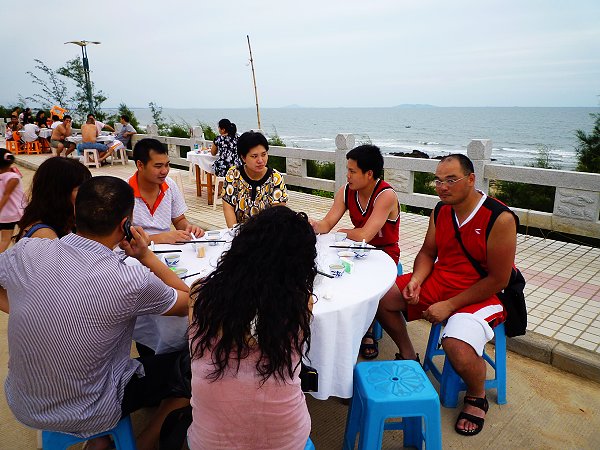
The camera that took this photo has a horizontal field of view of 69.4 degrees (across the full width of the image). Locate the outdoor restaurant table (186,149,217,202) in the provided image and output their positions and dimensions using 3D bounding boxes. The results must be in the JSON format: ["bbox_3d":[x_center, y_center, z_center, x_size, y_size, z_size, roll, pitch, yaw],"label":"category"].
[{"bbox_3d":[-1.120,-0.784,6.883,1.200,0.750,1.200,-7,17,-26],"label":"outdoor restaurant table"}]

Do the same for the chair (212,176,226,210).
[{"bbox_3d":[-1.030,-0.475,6.292,0.360,0.460,0.360,-2,15,-9],"label":"chair"}]

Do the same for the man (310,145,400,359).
[{"bbox_3d":[0.461,0.144,2.896,0.640,1.320,0.560,-11,18,-35],"label":"man"}]

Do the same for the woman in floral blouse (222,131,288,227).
[{"bbox_3d":[-0.260,0.091,2.820,0.520,1.360,0.700,-2,15,-9],"label":"woman in floral blouse"}]

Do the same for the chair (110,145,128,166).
[{"bbox_3d":[-4.910,-1.886,11.859,0.350,0.460,0.350,-3,15,-11],"label":"chair"}]

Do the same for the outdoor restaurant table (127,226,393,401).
[{"bbox_3d":[-0.227,0.552,2.466,1.480,0.760,1.440,0,15,0],"label":"outdoor restaurant table"}]

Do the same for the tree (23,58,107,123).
[{"bbox_3d":[-9.600,-4.948,17.827,3.300,3.500,3.000,-8,17,-26],"label":"tree"}]

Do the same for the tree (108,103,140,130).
[{"bbox_3d":[-6.469,-3.571,16.116,1.250,1.930,1.250,-7,16,-24],"label":"tree"}]

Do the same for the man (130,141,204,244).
[{"bbox_3d":[-0.740,0.194,2.475,0.550,1.330,0.750,-12,19,-38],"label":"man"}]

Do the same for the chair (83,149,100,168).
[{"bbox_3d":[-5.509,-1.779,11.473,0.350,0.460,0.350,-3,15,-11],"label":"chair"}]

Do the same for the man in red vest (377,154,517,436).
[{"bbox_3d":[0.772,0.300,2.286,0.640,1.330,0.640,-14,20,-42],"label":"man in red vest"}]

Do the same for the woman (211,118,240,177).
[{"bbox_3d":[-1.070,-0.892,6.284,0.500,1.270,0.700,-6,16,-23],"label":"woman"}]

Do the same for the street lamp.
[{"bbox_3d":[-8.096,-4.990,16.769,1.310,3.950,0.350,-13,20,-40],"label":"street lamp"}]

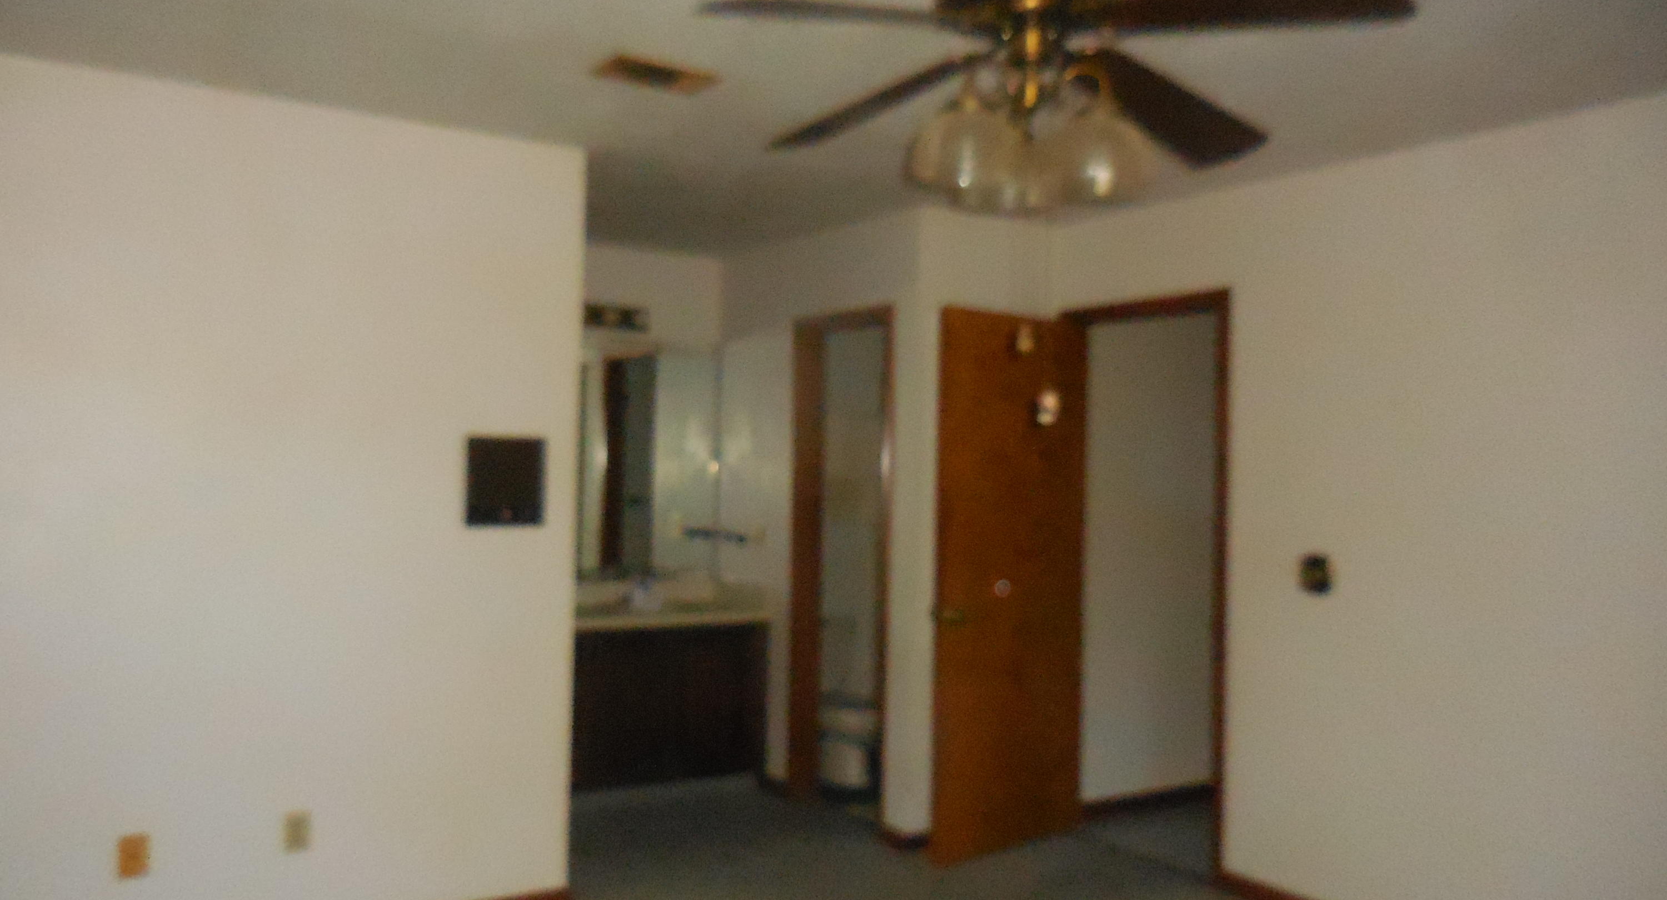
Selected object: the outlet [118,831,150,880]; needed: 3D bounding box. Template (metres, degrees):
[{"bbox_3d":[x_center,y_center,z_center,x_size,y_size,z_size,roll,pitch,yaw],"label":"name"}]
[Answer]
[{"bbox_3d":[-1.866,1.087,3.211,0.074,0.122,0.015,1,0,-32],"label":"outlet"}]

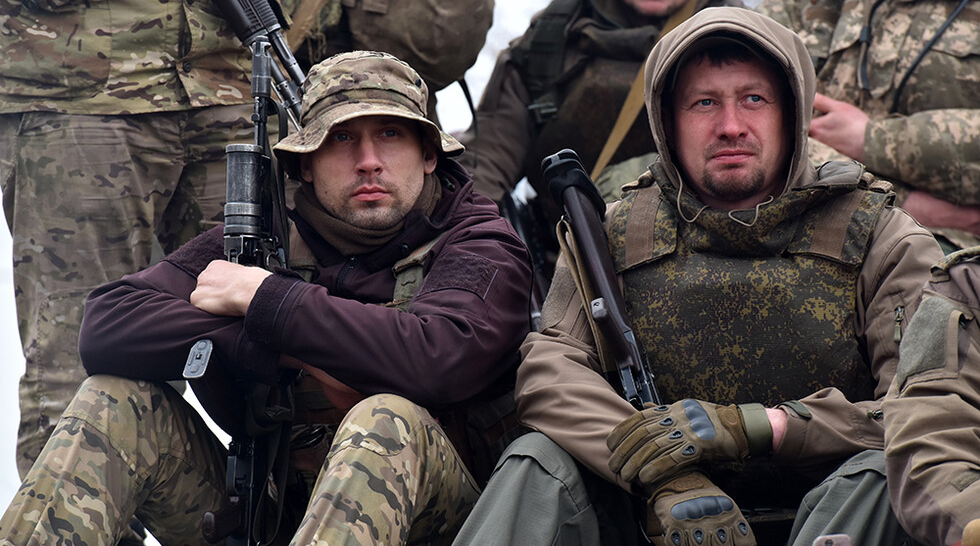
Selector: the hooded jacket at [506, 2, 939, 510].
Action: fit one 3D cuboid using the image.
[{"bbox_3d":[0.307,0.013,6.950,0.560,0.710,0.450,0,-5,6],"label":"hooded jacket"}]

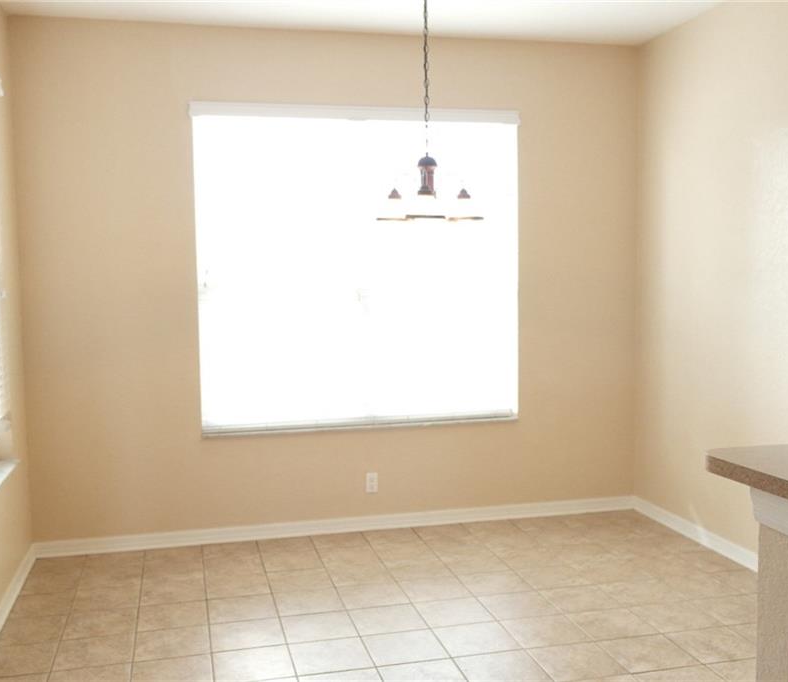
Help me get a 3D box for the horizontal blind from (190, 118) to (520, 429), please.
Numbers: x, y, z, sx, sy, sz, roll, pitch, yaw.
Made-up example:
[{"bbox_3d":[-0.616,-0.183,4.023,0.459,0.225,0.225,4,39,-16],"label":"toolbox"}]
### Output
[{"bbox_3d":[-0.170,-0.400,4.936,1.885,1.790,0.070,-2,5,-13],"label":"horizontal blind"}]

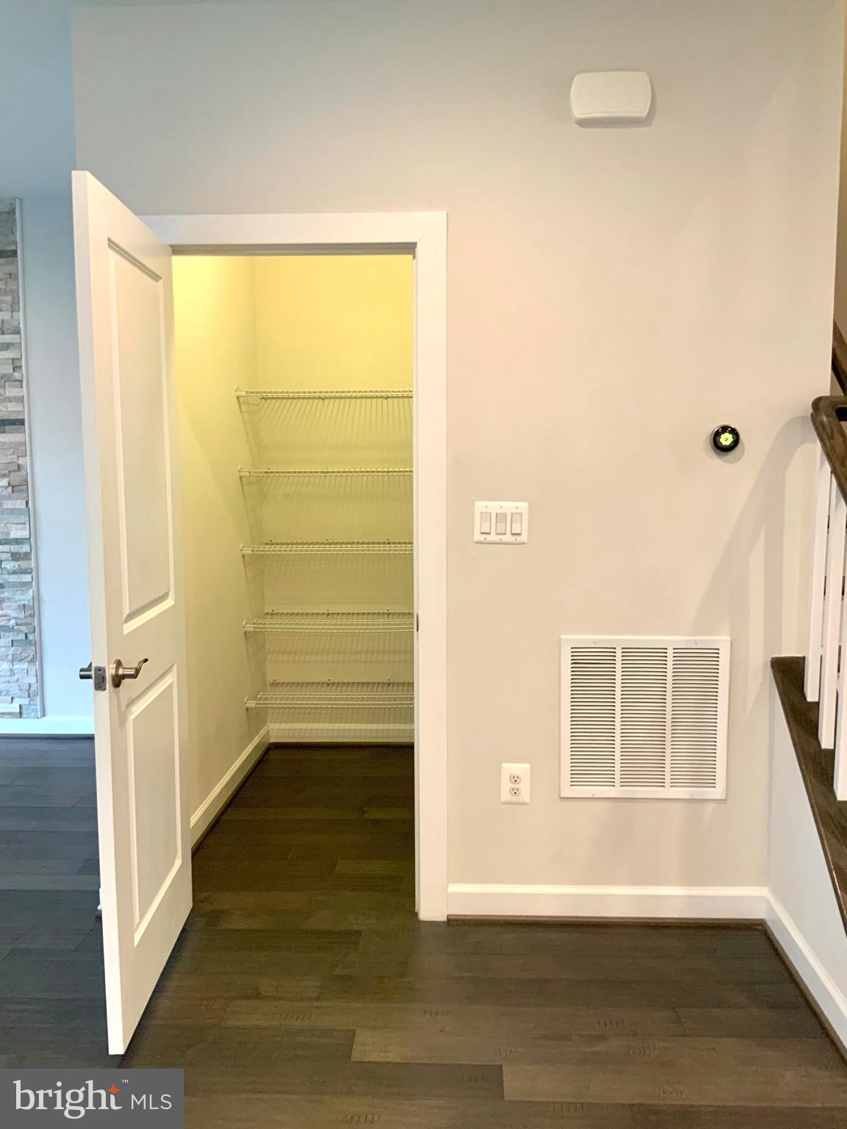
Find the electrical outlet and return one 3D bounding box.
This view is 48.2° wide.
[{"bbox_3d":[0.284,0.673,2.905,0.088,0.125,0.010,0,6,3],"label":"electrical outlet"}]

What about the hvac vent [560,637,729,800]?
[{"bbox_3d":[0.666,0.466,2.861,0.501,0.499,0.018,0,6,3],"label":"hvac vent"}]

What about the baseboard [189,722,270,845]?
[{"bbox_3d":[-0.830,0.939,4.069,0.016,0.108,1.580,0,6,3],"label":"baseboard"}]

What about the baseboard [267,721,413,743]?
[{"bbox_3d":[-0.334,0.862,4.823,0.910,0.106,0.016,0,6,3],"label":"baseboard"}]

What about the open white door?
[{"bbox_3d":[-0.749,0.121,2.542,0.035,2.035,0.765,0,6,-2],"label":"open white door"}]

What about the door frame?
[{"bbox_3d":[-0.400,0.040,2.930,0.951,2.147,0.133,0,6,3],"label":"door frame"}]

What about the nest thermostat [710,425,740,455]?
[{"bbox_3d":[0.880,-0.365,2.761,0.083,0.083,0.031,0,6,3],"label":"nest thermostat"}]

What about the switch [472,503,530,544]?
[{"bbox_3d":[0.233,-0.125,2.827,0.160,0.125,0.012,0,6,3],"label":"switch"}]

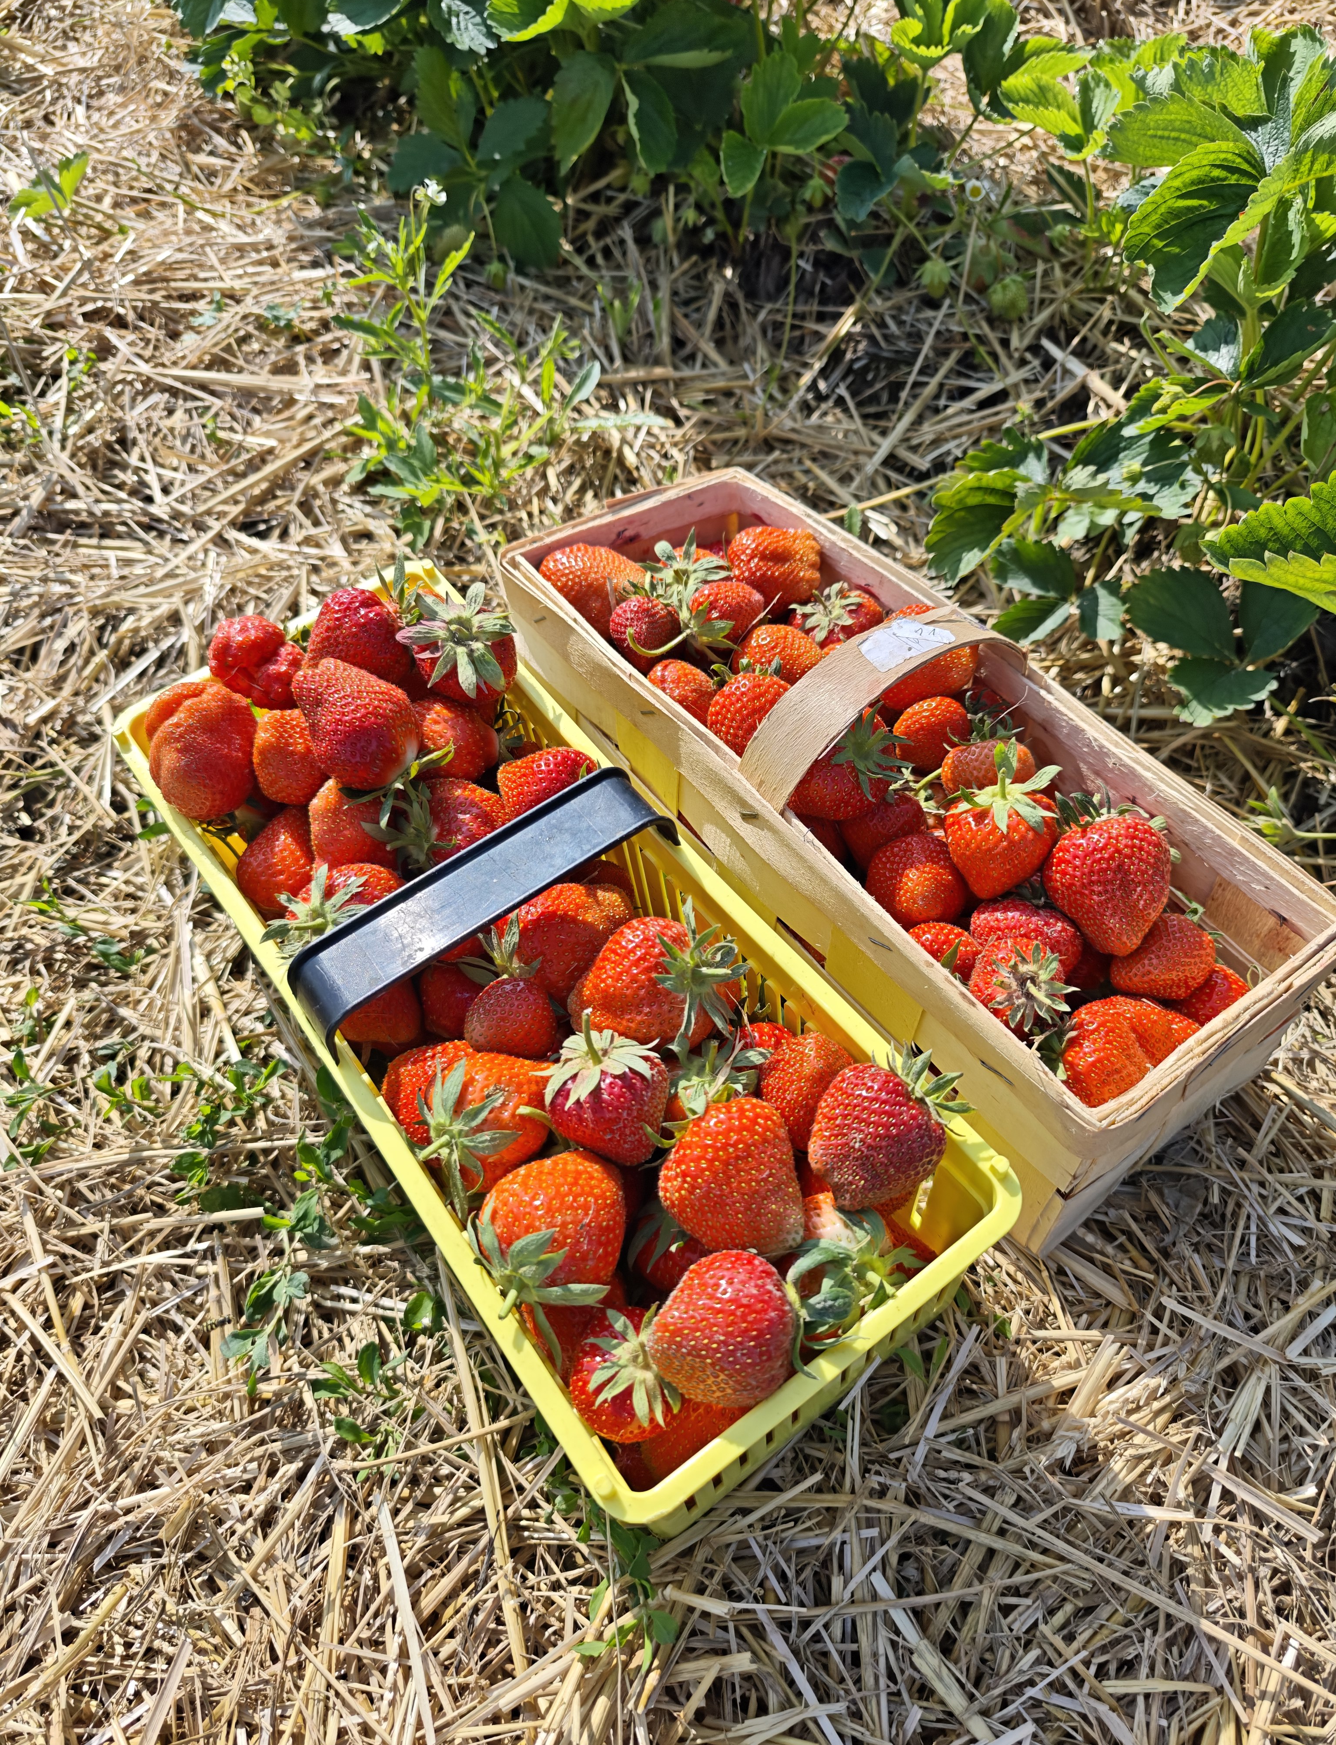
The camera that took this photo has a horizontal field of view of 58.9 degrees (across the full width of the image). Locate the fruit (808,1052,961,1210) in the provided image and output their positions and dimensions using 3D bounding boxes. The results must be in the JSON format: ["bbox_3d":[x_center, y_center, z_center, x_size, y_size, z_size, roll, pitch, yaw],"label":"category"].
[{"bbox_3d":[0.063,0.075,0.347,0.050,0.043,0.043,-41,90,-18],"label":"fruit"}]

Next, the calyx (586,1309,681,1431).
[{"bbox_3d":[-0.009,0.146,0.352,0.034,0.013,0.036,0,47,-28],"label":"calyx"}]

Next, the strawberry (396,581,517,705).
[{"bbox_3d":[-0.089,-0.098,0.511,0.047,0.043,0.047,0,69,0],"label":"strawberry"}]

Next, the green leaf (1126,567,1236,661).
[{"bbox_3d":[0.260,-0.131,0.600,0.048,0.012,0.063,-40,68,-17],"label":"green leaf"}]

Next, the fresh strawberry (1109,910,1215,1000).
[{"bbox_3d":[0.208,0.033,0.499,0.043,0.038,0.038,-22,16,-7],"label":"fresh strawberry"}]

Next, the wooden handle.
[{"bbox_3d":[0.098,-0.077,0.510,0.151,0.058,0.029,-29,59,-25],"label":"wooden handle"}]

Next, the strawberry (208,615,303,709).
[{"bbox_3d":[-0.163,-0.083,0.468,0.038,0.035,0.035,-1,53,1],"label":"strawberry"}]

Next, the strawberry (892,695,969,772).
[{"bbox_3d":[0.126,-0.067,0.568,0.034,0.035,0.034,-22,63,-36],"label":"strawberry"}]

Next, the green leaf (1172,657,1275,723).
[{"bbox_3d":[0.271,-0.089,0.575,0.051,0.014,0.042,16,55,13],"label":"green leaf"}]

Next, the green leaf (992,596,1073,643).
[{"bbox_3d":[0.185,-0.129,0.602,0.046,0.016,0.036,-11,55,-7],"label":"green leaf"}]

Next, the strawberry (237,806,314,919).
[{"bbox_3d":[-0.158,-0.004,0.480,0.034,0.034,0.045,22,90,-6],"label":"strawberry"}]

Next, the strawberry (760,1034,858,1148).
[{"bbox_3d":[0.048,0.077,0.414,0.037,0.044,0.037,6,38,-2],"label":"strawberry"}]

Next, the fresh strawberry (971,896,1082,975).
[{"bbox_3d":[0.149,0.029,0.492,0.044,0.040,0.040,-17,43,-40],"label":"fresh strawberry"}]

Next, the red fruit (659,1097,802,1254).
[{"bbox_3d":[0.018,0.090,0.350,0.043,0.043,0.048,-31,65,0],"label":"red fruit"}]

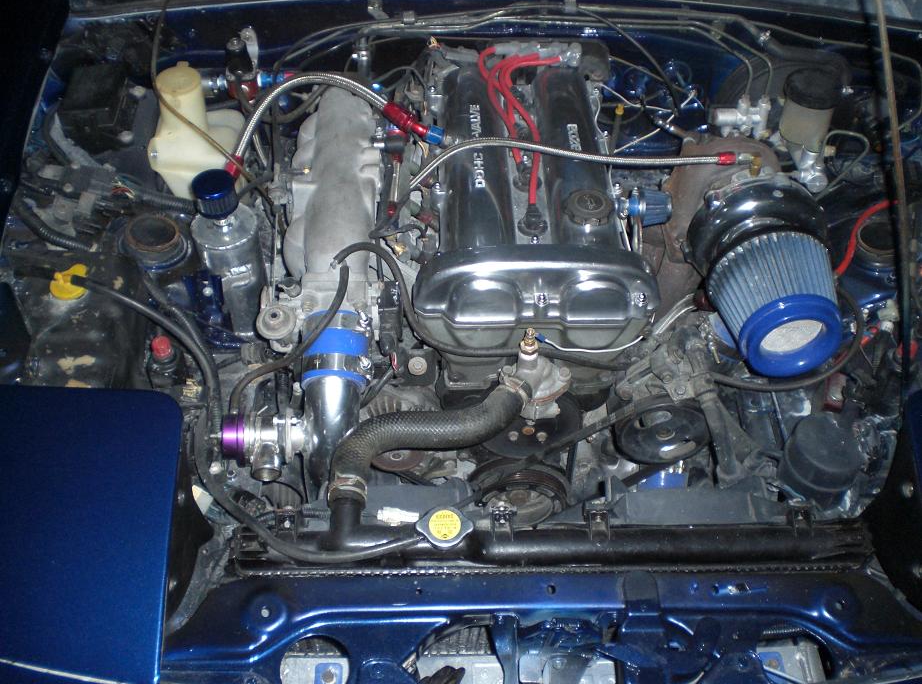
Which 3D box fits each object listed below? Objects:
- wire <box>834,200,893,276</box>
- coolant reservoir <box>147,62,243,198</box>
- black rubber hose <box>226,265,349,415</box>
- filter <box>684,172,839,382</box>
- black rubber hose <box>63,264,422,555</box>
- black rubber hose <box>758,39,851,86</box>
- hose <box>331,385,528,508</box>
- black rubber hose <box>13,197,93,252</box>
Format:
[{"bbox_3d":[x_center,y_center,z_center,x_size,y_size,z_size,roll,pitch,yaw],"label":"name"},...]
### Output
[{"bbox_3d":[0.564,-0.148,1.415,0.087,0.069,0.091,0,50,-3],"label":"wire"},{"bbox_3d":[-0.377,-0.300,1.473,0.122,0.210,0.100,0,50,-3],"label":"coolant reservoir"},{"bbox_3d":[-0.212,-0.005,1.248,0.149,0.100,0.155,0,50,-3],"label":"black rubber hose"},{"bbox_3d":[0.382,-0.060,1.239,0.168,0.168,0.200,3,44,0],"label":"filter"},{"bbox_3d":[-0.264,0.086,1.185,0.440,0.090,0.400,0,50,-3],"label":"black rubber hose"},{"bbox_3d":[0.493,-0.399,1.453,0.123,0.034,0.093,0,50,-3],"label":"black rubber hose"},{"bbox_3d":[-0.026,0.104,1.172,0.240,0.100,0.210,0,50,-3],"label":"hose"},{"bbox_3d":[-0.555,-0.158,1.381,0.117,0.046,0.069,0,50,-3],"label":"black rubber hose"}]

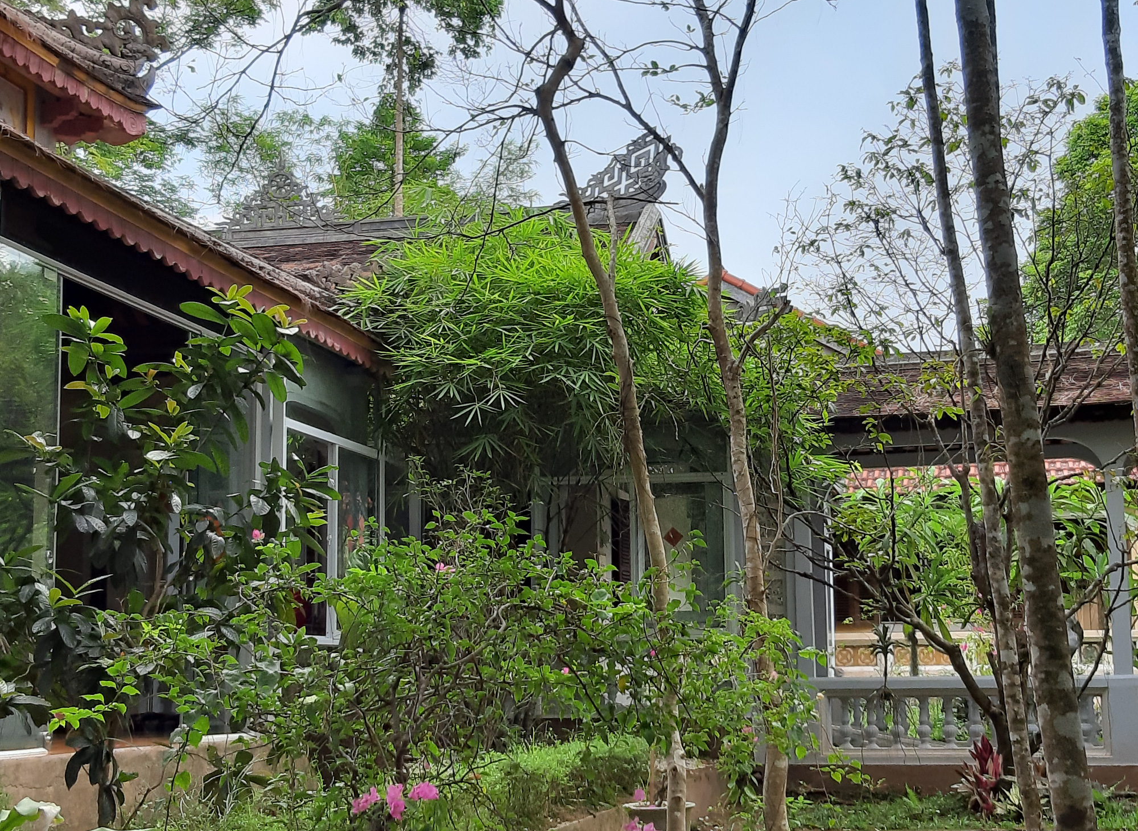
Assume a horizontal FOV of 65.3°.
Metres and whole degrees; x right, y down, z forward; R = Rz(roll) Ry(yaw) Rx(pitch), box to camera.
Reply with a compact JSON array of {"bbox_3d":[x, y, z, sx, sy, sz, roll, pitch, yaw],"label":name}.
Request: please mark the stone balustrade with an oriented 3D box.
[{"bbox_3d":[3.566,2.734,8.100,2.570,0.710,0.180,-1,-6,6],"label":"stone balustrade"}]

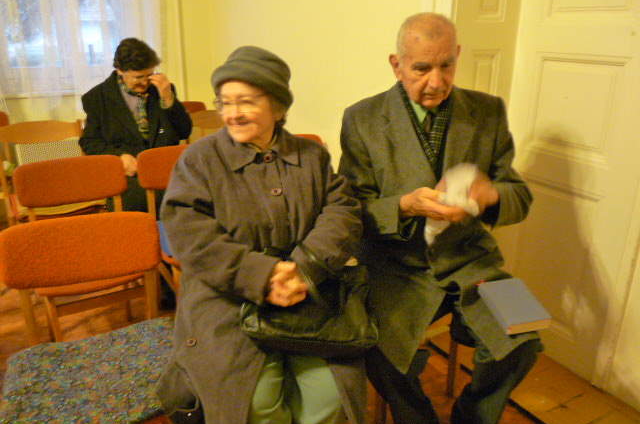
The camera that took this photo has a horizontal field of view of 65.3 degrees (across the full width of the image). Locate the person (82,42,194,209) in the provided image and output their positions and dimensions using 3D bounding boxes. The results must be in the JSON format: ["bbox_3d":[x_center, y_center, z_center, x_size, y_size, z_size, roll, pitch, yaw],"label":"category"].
[{"bbox_3d":[-0.913,-0.251,2.623,0.560,1.254,0.791,-9,21,-27],"label":"person"}]

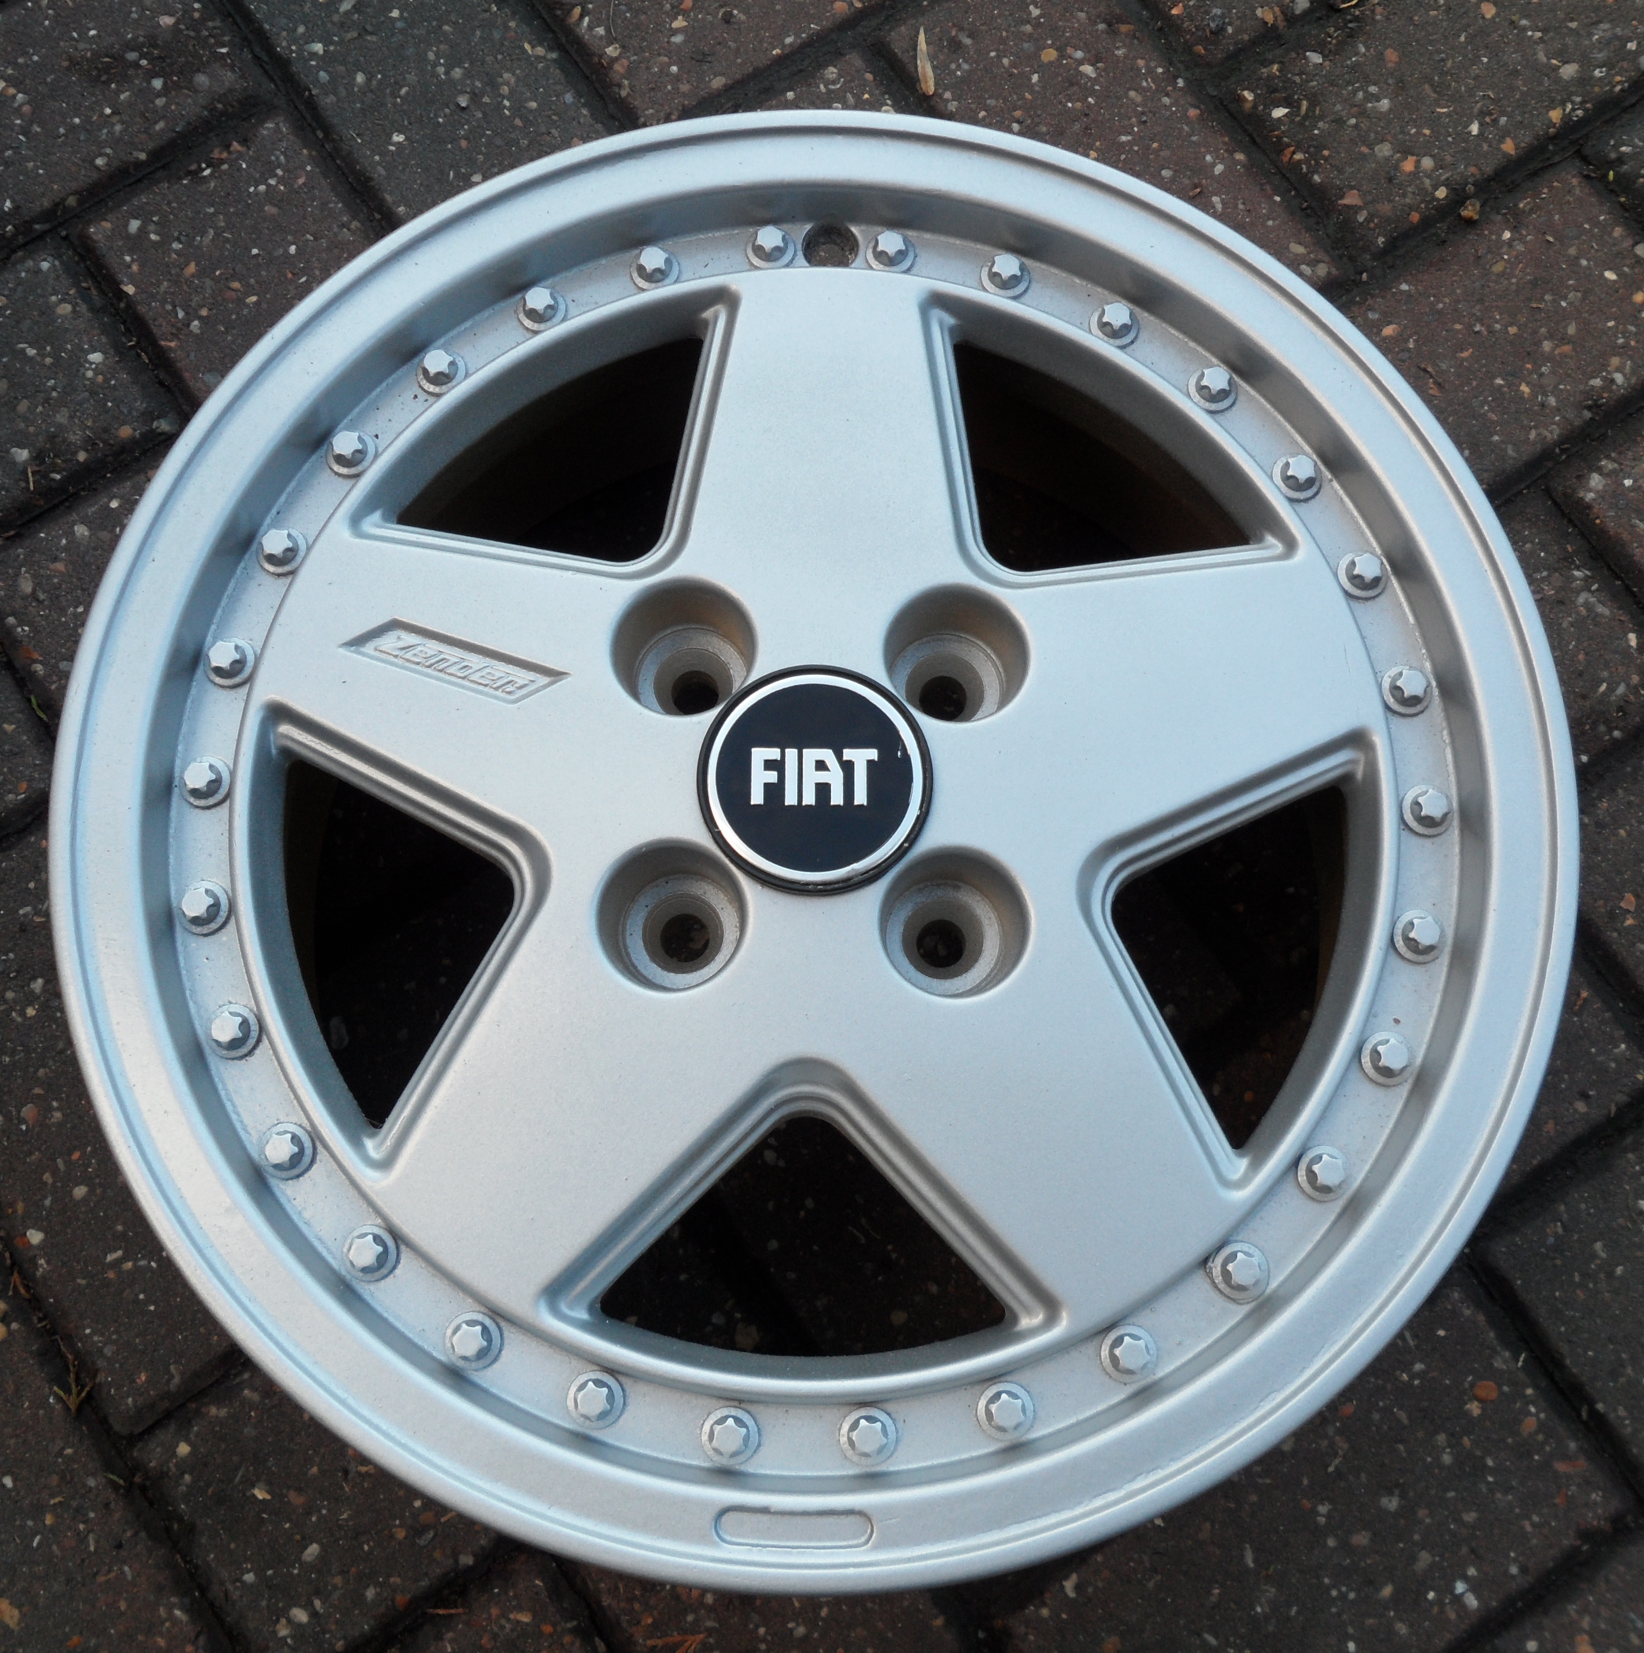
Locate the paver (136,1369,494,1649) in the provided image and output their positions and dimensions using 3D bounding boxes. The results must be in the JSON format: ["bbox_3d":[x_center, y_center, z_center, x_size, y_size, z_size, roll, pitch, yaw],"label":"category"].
[{"bbox_3d":[-0.121,0.196,0.605,0.200,0.055,0.100,-34,80,-7],"label":"paver"}]

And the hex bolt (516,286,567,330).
[{"bbox_3d":[-0.079,-0.147,0.486,0.013,0.007,0.013,0,77,0],"label":"hex bolt"}]

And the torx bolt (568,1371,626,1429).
[{"bbox_3d":[-0.055,0.140,0.418,0.014,0.007,0.014,0,77,0],"label":"torx bolt"}]

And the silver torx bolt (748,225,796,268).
[{"bbox_3d":[-0.015,-0.166,0.491,0.013,0.007,0.013,0,77,0],"label":"silver torx bolt"}]

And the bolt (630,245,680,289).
[{"bbox_3d":[-0.047,-0.159,0.486,0.014,0.007,0.014,0,77,0],"label":"bolt"}]

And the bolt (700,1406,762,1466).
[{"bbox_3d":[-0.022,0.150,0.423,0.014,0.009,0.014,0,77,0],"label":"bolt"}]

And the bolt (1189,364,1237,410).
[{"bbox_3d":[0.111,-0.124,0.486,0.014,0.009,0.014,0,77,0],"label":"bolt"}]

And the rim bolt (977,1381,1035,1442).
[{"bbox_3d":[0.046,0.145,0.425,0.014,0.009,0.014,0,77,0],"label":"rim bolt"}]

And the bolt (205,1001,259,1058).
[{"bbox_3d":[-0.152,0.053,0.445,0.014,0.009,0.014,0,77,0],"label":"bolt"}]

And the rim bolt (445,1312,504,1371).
[{"bbox_3d":[-0.085,0.126,0.421,0.014,0.007,0.014,0,77,0],"label":"rim bolt"}]

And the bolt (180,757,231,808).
[{"bbox_3d":[-0.162,-0.012,0.452,0.014,0.007,0.014,0,77,0],"label":"bolt"}]

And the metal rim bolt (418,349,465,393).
[{"bbox_3d":[-0.106,-0.127,0.479,0.014,0.007,0.014,0,77,0],"label":"metal rim bolt"}]

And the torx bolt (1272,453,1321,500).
[{"bbox_3d":[0.132,-0.097,0.477,0.013,0.007,0.013,0,77,0],"label":"torx bolt"}]

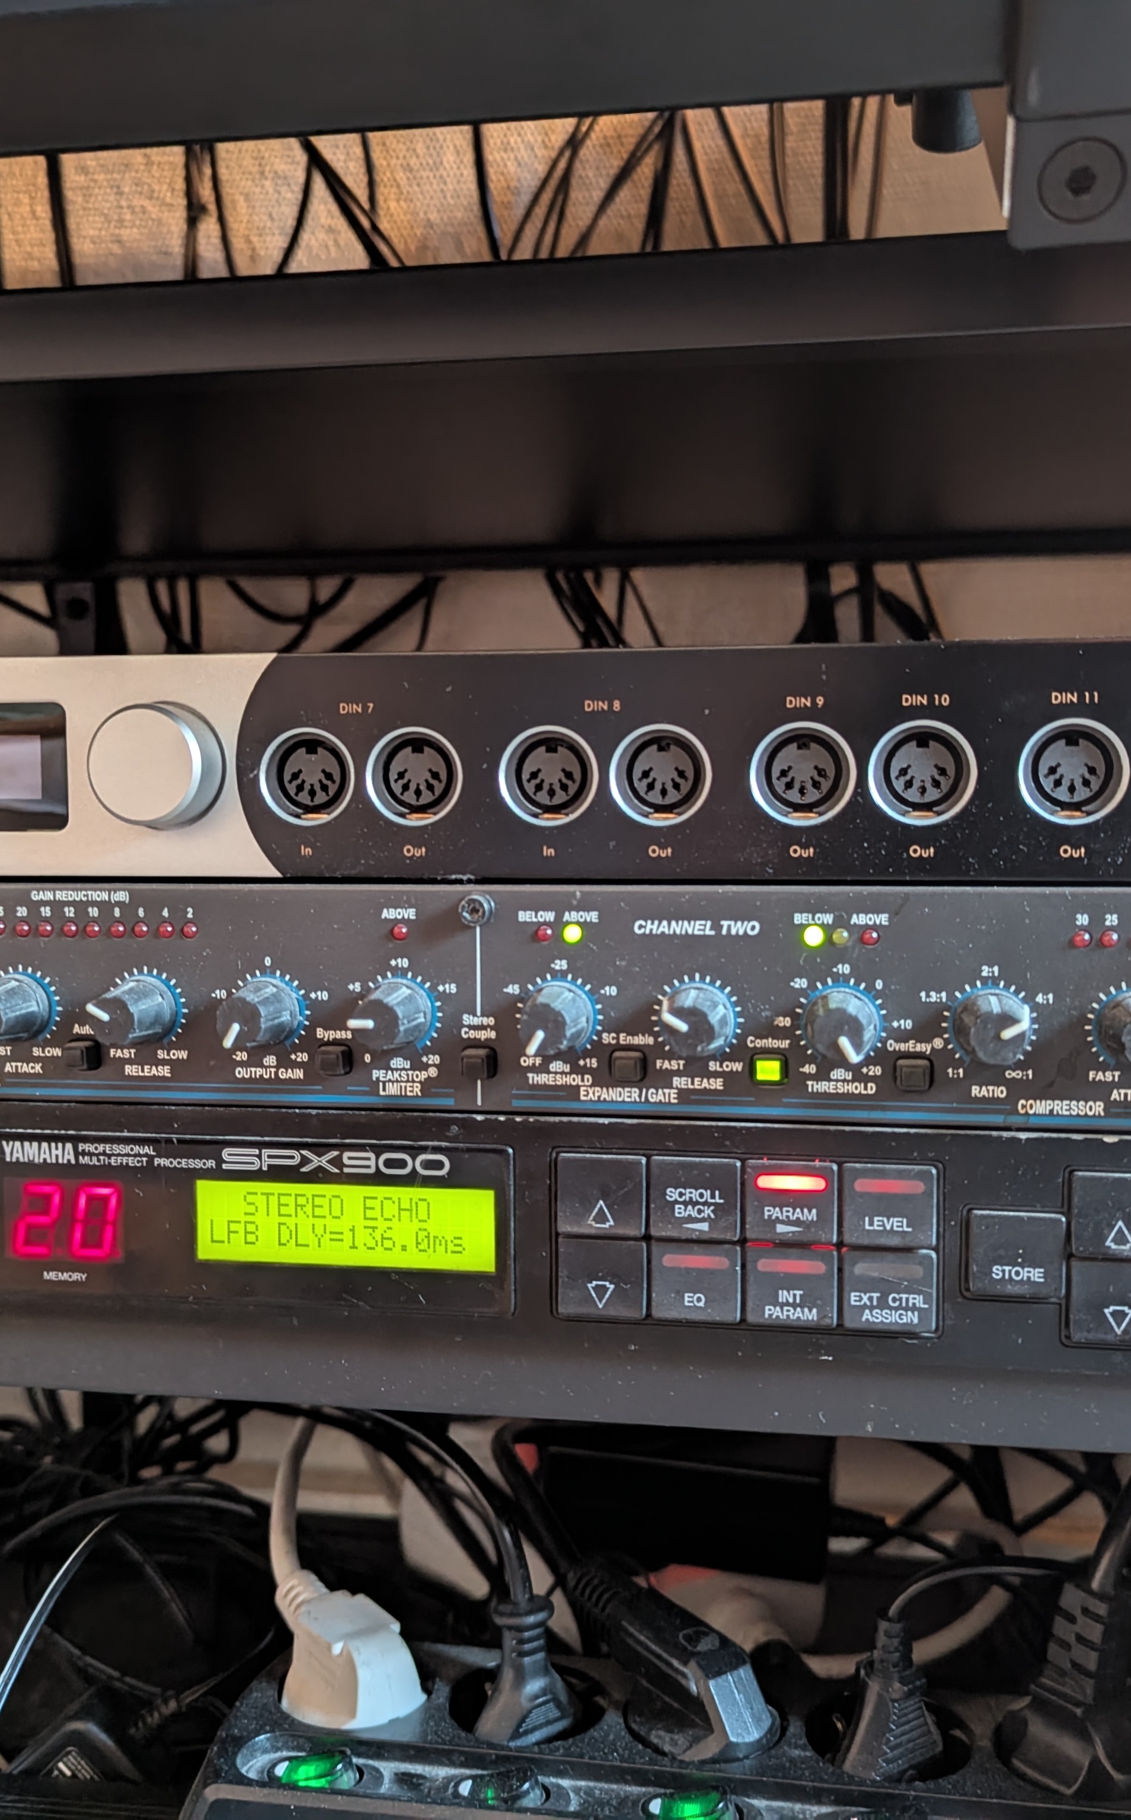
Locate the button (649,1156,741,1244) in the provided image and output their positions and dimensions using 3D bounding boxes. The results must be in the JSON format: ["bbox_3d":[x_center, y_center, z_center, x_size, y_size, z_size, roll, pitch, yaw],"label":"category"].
[{"bbox_3d":[0.025,0.054,0.316,0.017,0.015,0.003,0,5,10],"label":"button"}]

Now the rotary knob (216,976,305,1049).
[{"bbox_3d":[-0.060,0.021,0.322,0.013,0.013,0.016,0,5,10],"label":"rotary knob"}]

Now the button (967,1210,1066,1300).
[{"bbox_3d":[0.083,0.063,0.311,0.017,0.016,0.005,0,5,10],"label":"button"}]

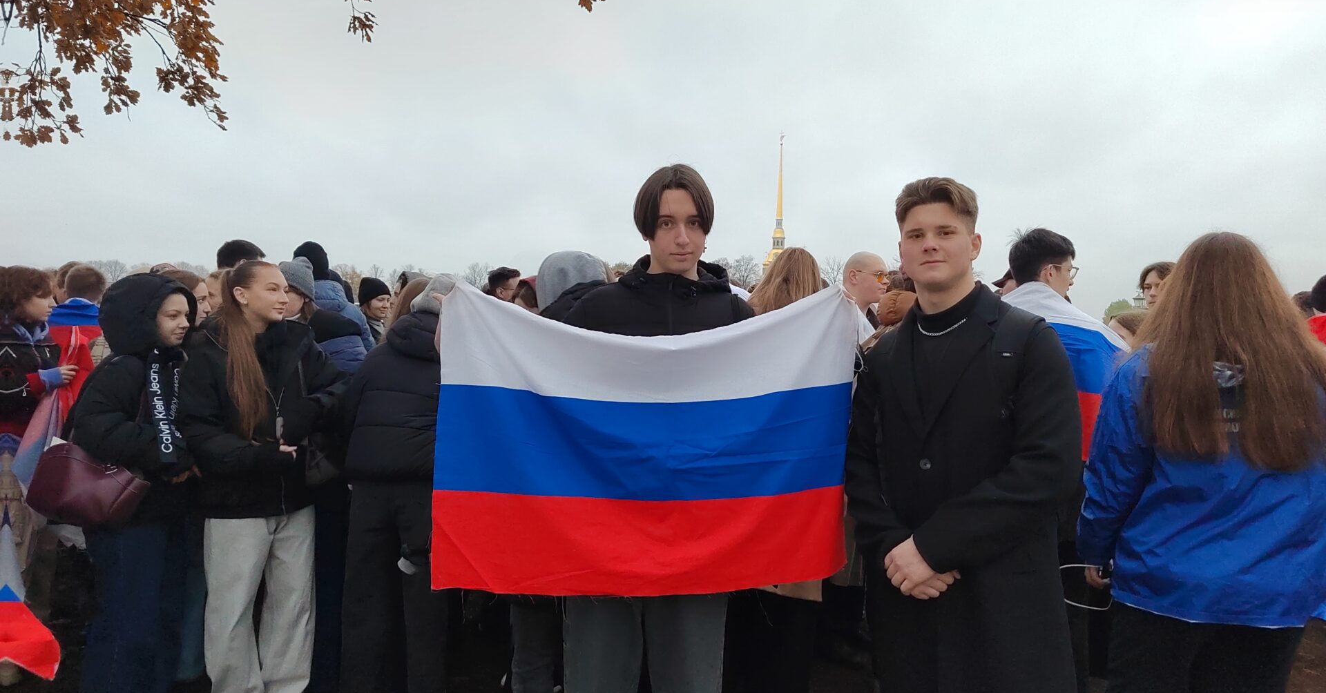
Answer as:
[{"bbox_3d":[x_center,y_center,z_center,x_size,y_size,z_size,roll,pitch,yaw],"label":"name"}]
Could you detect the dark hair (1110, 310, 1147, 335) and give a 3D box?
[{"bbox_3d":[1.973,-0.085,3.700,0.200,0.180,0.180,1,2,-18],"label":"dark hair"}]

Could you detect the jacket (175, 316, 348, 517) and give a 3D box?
[{"bbox_3d":[-1.411,0.241,3.080,0.530,0.690,0.370,0,3,-30],"label":"jacket"}]

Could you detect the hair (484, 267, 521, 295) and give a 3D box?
[{"bbox_3d":[-0.911,-0.371,5.050,0.200,0.170,0.170,0,2,-32],"label":"hair"}]

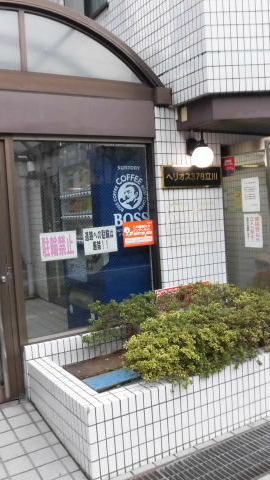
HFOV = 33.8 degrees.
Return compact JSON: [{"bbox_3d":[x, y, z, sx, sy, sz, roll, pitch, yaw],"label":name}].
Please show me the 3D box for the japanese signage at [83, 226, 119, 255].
[{"bbox_3d":[-0.276,0.004,3.618,0.292,0.211,0.015,-6,5,-29],"label":"japanese signage"}]

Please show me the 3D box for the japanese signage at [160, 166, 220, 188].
[{"bbox_3d":[0.514,-0.559,3.975,0.660,0.200,0.030,-6,5,-29],"label":"japanese signage"}]

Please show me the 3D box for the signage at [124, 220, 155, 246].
[{"bbox_3d":[0.037,-0.053,3.793,0.292,0.211,0.015,-6,5,-29],"label":"signage"}]

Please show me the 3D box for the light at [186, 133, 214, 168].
[{"bbox_3d":[0.559,-0.767,3.845,0.190,0.300,0.270,-6,5,-29],"label":"light"}]

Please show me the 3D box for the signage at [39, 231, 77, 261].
[{"bbox_3d":[-0.586,0.047,3.445,0.292,0.211,0.015,-6,5,-29],"label":"signage"}]

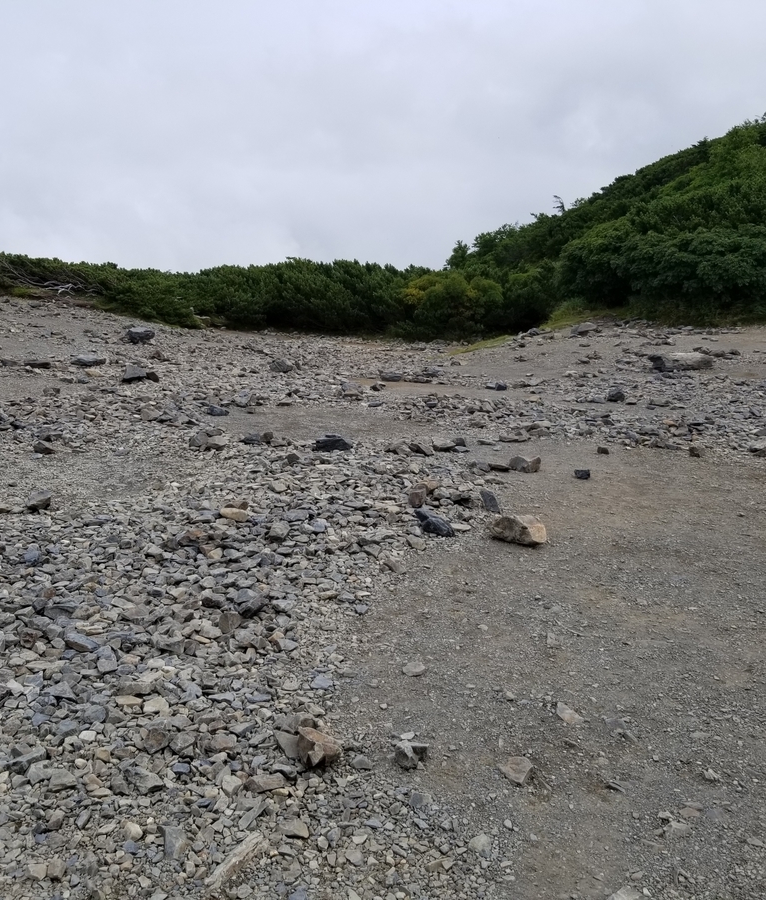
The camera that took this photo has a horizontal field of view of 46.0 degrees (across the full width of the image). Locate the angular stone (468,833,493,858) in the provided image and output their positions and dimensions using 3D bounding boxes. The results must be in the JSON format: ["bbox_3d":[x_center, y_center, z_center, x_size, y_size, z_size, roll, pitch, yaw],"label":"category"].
[{"bbox_3d":[0.267,1.081,2.464,0.065,0.050,0.062,1,5,6],"label":"angular stone"}]

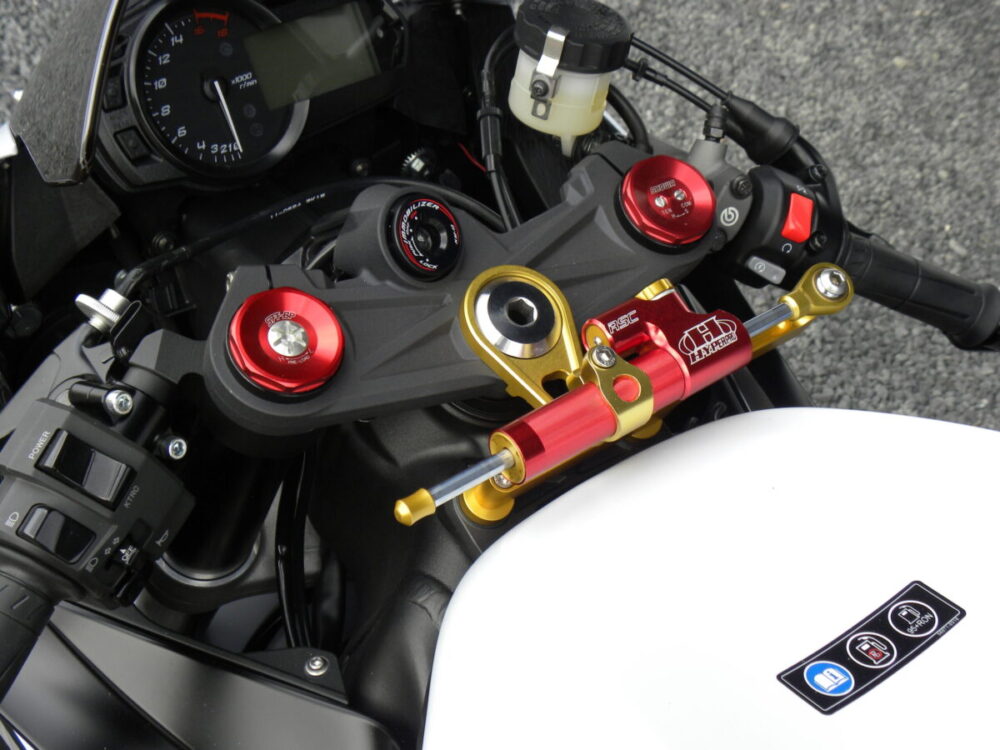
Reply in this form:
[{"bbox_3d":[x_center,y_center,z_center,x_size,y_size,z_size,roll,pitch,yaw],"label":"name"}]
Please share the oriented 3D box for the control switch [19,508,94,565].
[{"bbox_3d":[-0.179,0.065,0.606,0.026,0.010,0.015,32,72,-14],"label":"control switch"}]

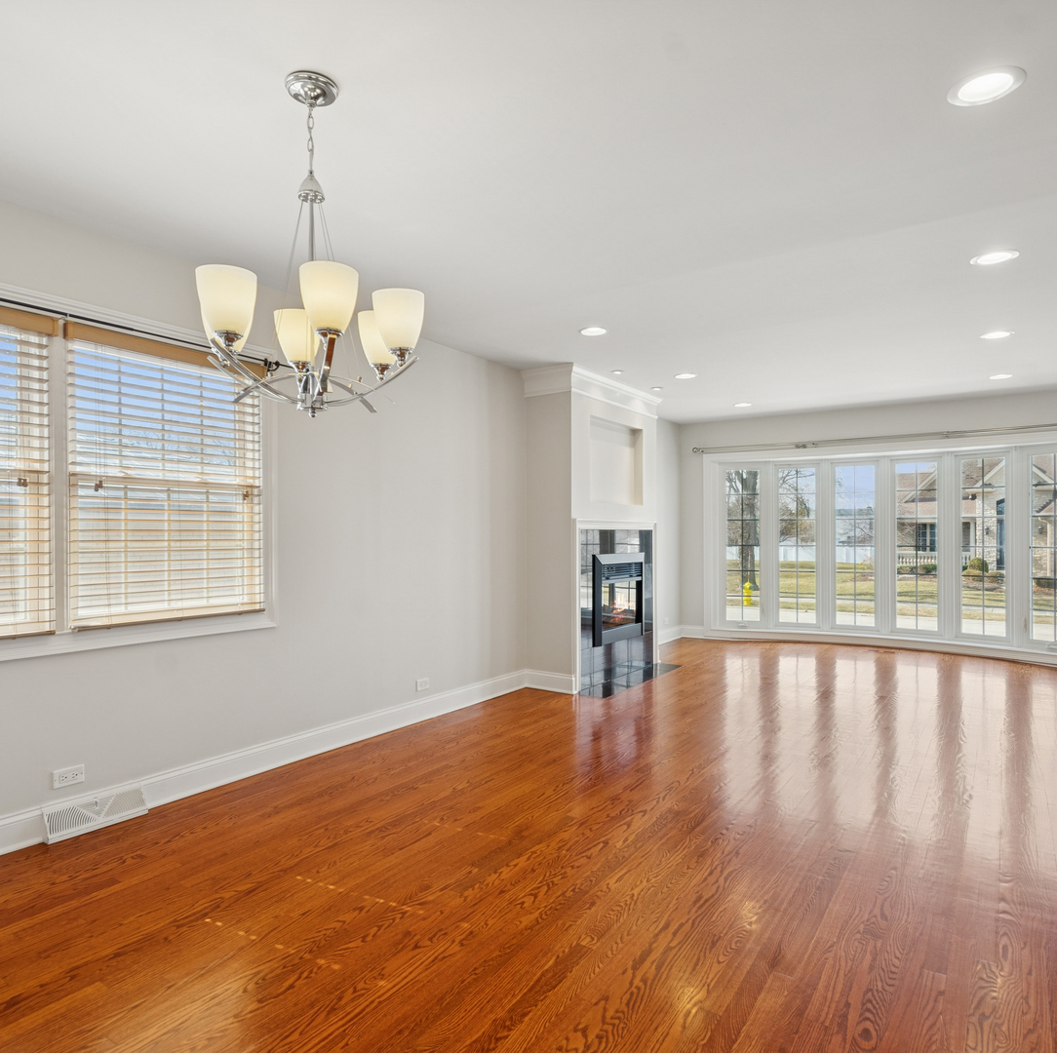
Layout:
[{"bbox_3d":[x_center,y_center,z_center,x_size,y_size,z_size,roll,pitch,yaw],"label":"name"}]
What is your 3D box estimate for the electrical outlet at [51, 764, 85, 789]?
[{"bbox_3d":[-1.883,1.027,2.705,0.010,0.070,0.113,0,0,37],"label":"electrical outlet"}]

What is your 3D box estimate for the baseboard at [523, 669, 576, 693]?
[{"bbox_3d":[0.174,1.200,5.103,0.449,0.145,0.020,0,0,32],"label":"baseboard"}]

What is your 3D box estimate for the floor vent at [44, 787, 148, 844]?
[{"bbox_3d":[-1.806,1.197,2.761,0.056,0.116,0.378,0,0,37],"label":"floor vent"}]

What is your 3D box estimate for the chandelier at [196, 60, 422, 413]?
[{"bbox_3d":[-0.631,-0.795,1.920,0.620,0.948,0.660,0,0,37],"label":"chandelier"}]

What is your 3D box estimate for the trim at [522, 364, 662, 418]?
[{"bbox_3d":[0.629,-1.114,5.701,0.485,0.195,1.660,0,0,37],"label":"trim"}]

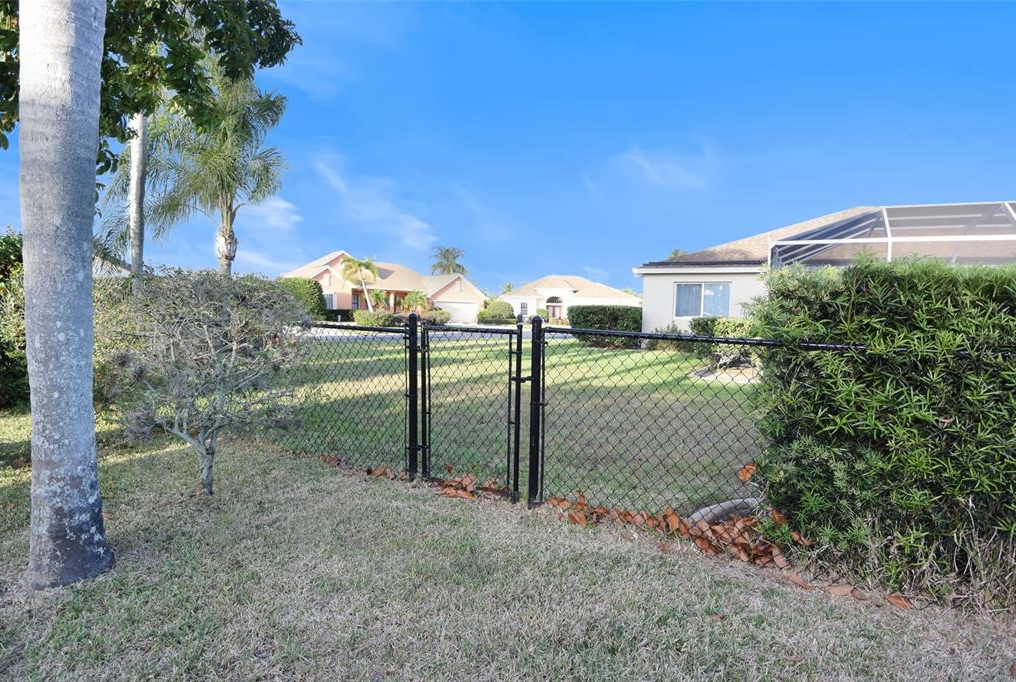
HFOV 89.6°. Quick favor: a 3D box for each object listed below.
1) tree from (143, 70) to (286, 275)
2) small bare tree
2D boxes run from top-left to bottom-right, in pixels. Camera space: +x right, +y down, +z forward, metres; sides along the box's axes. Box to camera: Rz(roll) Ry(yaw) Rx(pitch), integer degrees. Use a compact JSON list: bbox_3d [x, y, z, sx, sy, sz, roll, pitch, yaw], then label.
[{"bbox_3d":[-7.919,-3.507,14.000,4.200,7.890,4.200,1,4,0],"label":"tree"},{"bbox_3d":[-2.207,0.305,3.710,1.400,1.620,1.350,1,4,0],"label":"small bare tree"}]

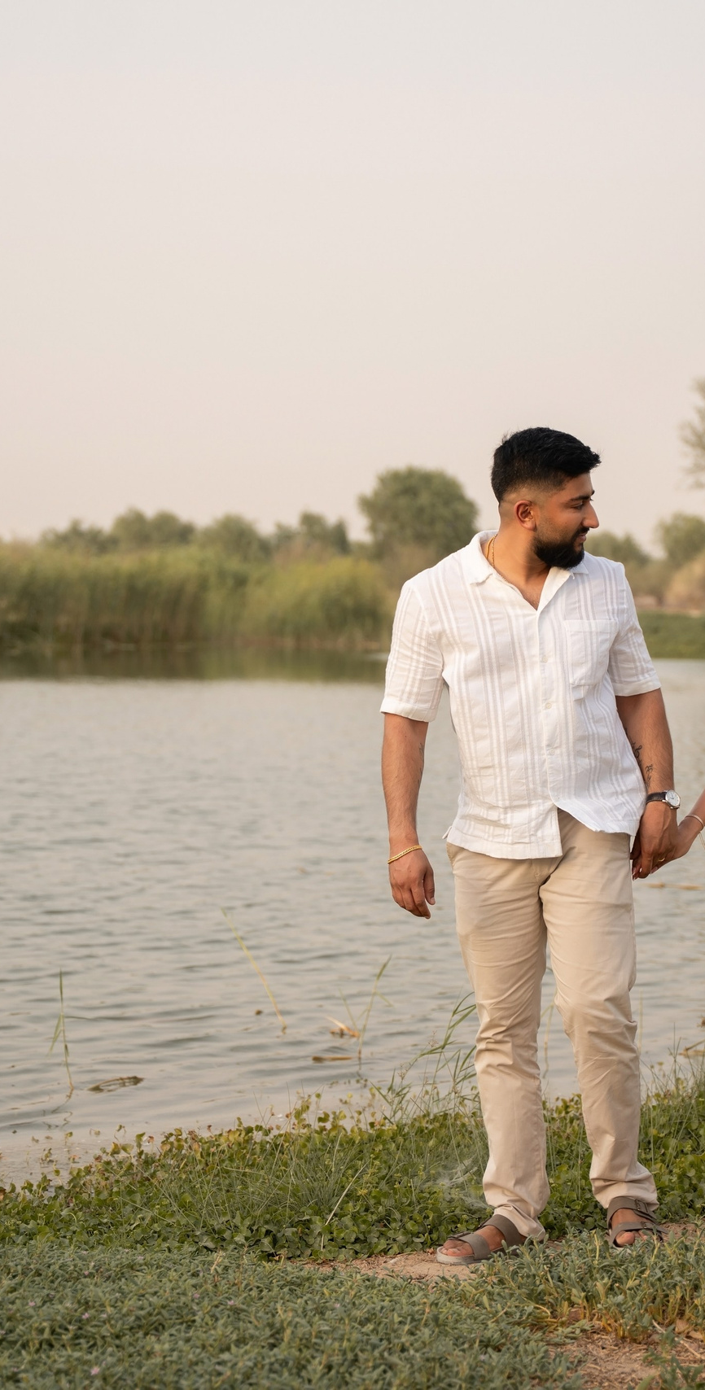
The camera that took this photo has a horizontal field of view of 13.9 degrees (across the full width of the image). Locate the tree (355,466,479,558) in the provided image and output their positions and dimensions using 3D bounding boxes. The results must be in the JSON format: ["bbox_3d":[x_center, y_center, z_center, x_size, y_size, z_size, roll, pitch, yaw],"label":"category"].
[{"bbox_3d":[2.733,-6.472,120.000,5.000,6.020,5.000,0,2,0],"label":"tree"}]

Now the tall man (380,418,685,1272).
[{"bbox_3d":[0.385,0.311,6.250,0.630,1.780,0.420,0,2,-6],"label":"tall man"}]

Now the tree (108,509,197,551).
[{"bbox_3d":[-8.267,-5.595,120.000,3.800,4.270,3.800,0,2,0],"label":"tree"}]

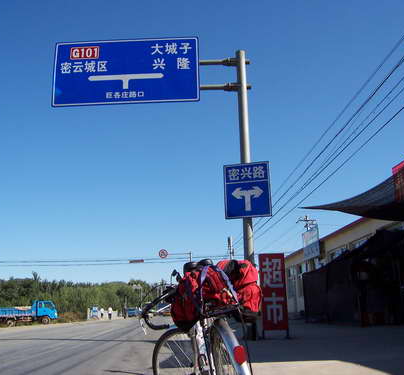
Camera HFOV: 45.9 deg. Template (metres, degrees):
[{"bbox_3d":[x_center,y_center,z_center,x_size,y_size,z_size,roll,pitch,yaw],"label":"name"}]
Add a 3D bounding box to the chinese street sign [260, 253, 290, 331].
[{"bbox_3d":[1.852,2.739,12.400,0.660,2.030,0.150,-5,-15,13],"label":"chinese street sign"}]

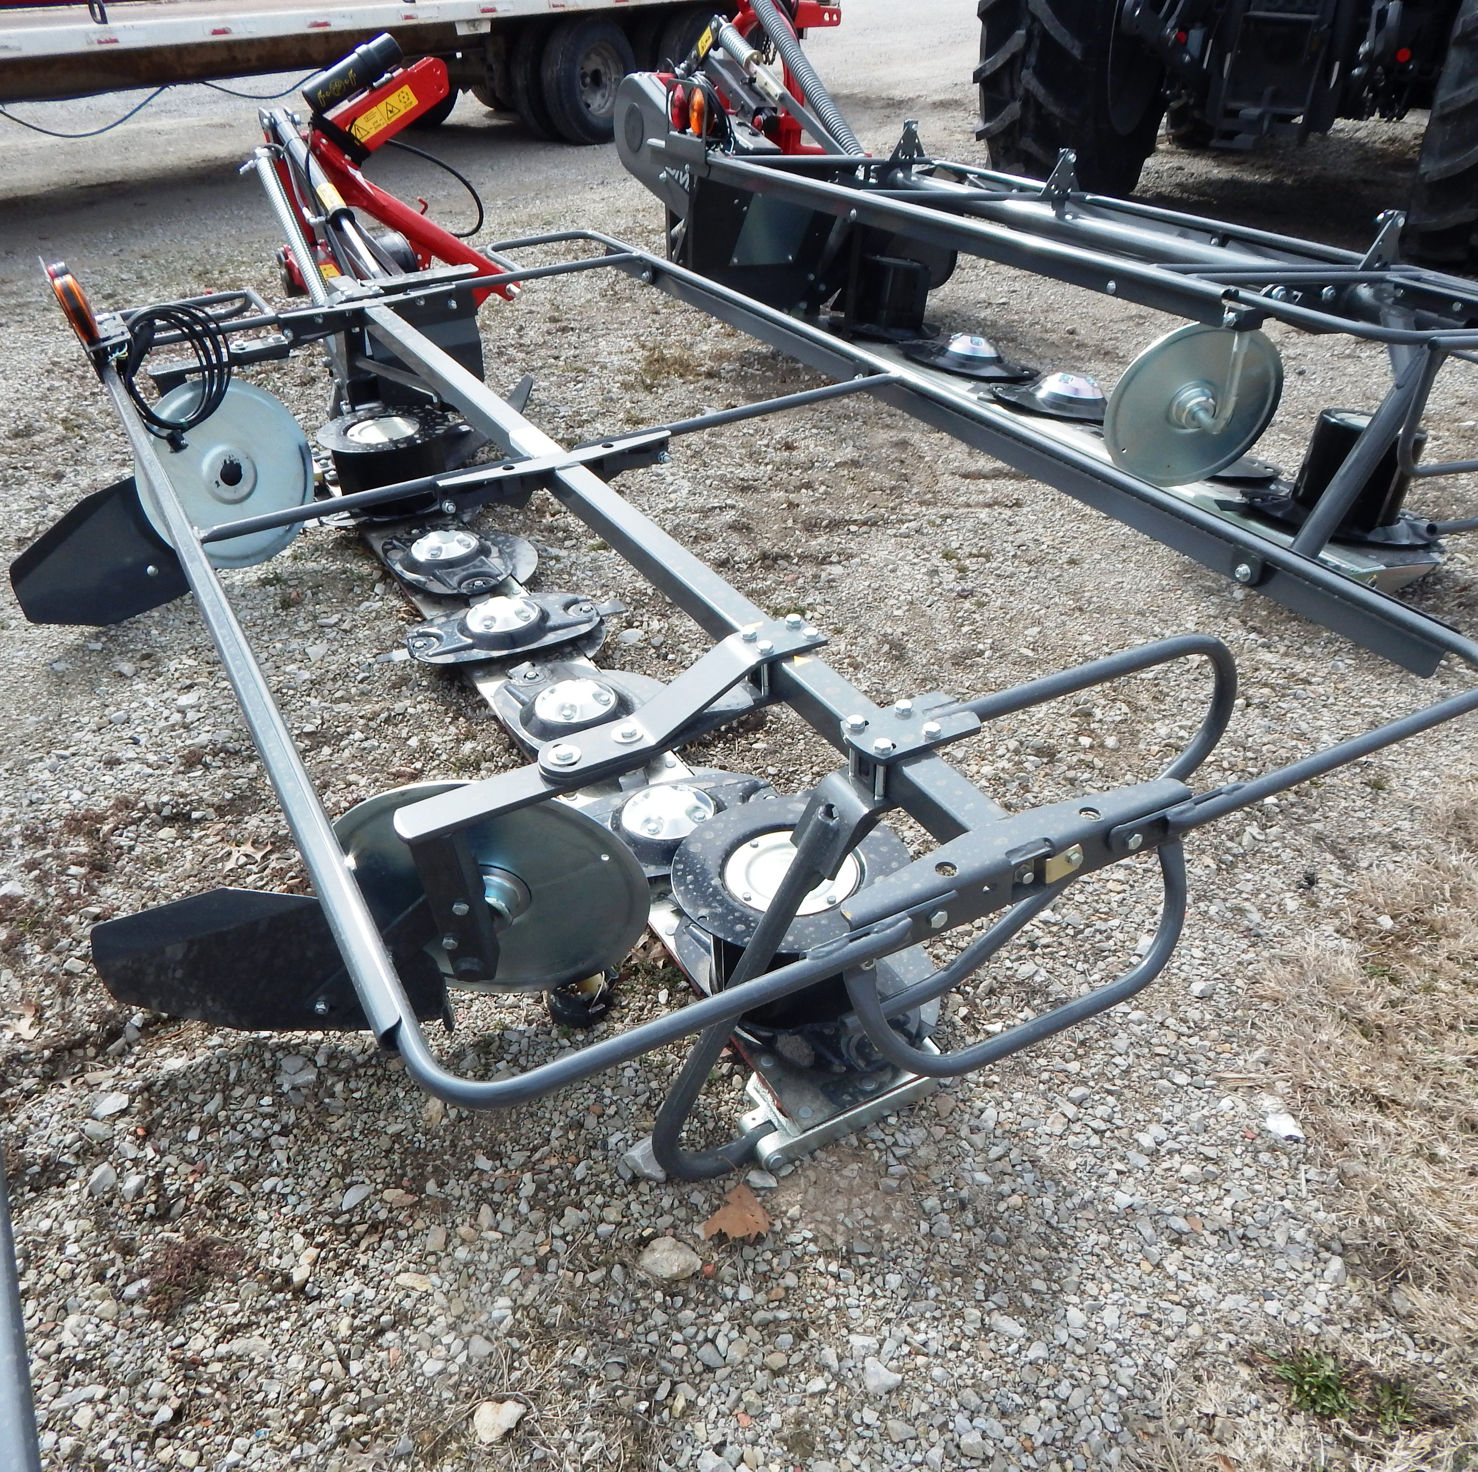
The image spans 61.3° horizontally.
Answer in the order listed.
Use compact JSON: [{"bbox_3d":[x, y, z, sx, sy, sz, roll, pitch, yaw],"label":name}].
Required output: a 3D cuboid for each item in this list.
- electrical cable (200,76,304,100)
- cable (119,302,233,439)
[{"bbox_3d":[-3.108,-4.200,8.079,0.759,0.138,0.050,-27,41,-32],"label":"electrical cable"},{"bbox_3d":[-1.165,-0.756,2.580,0.200,0.260,0.090,-16,36,-19],"label":"cable"}]

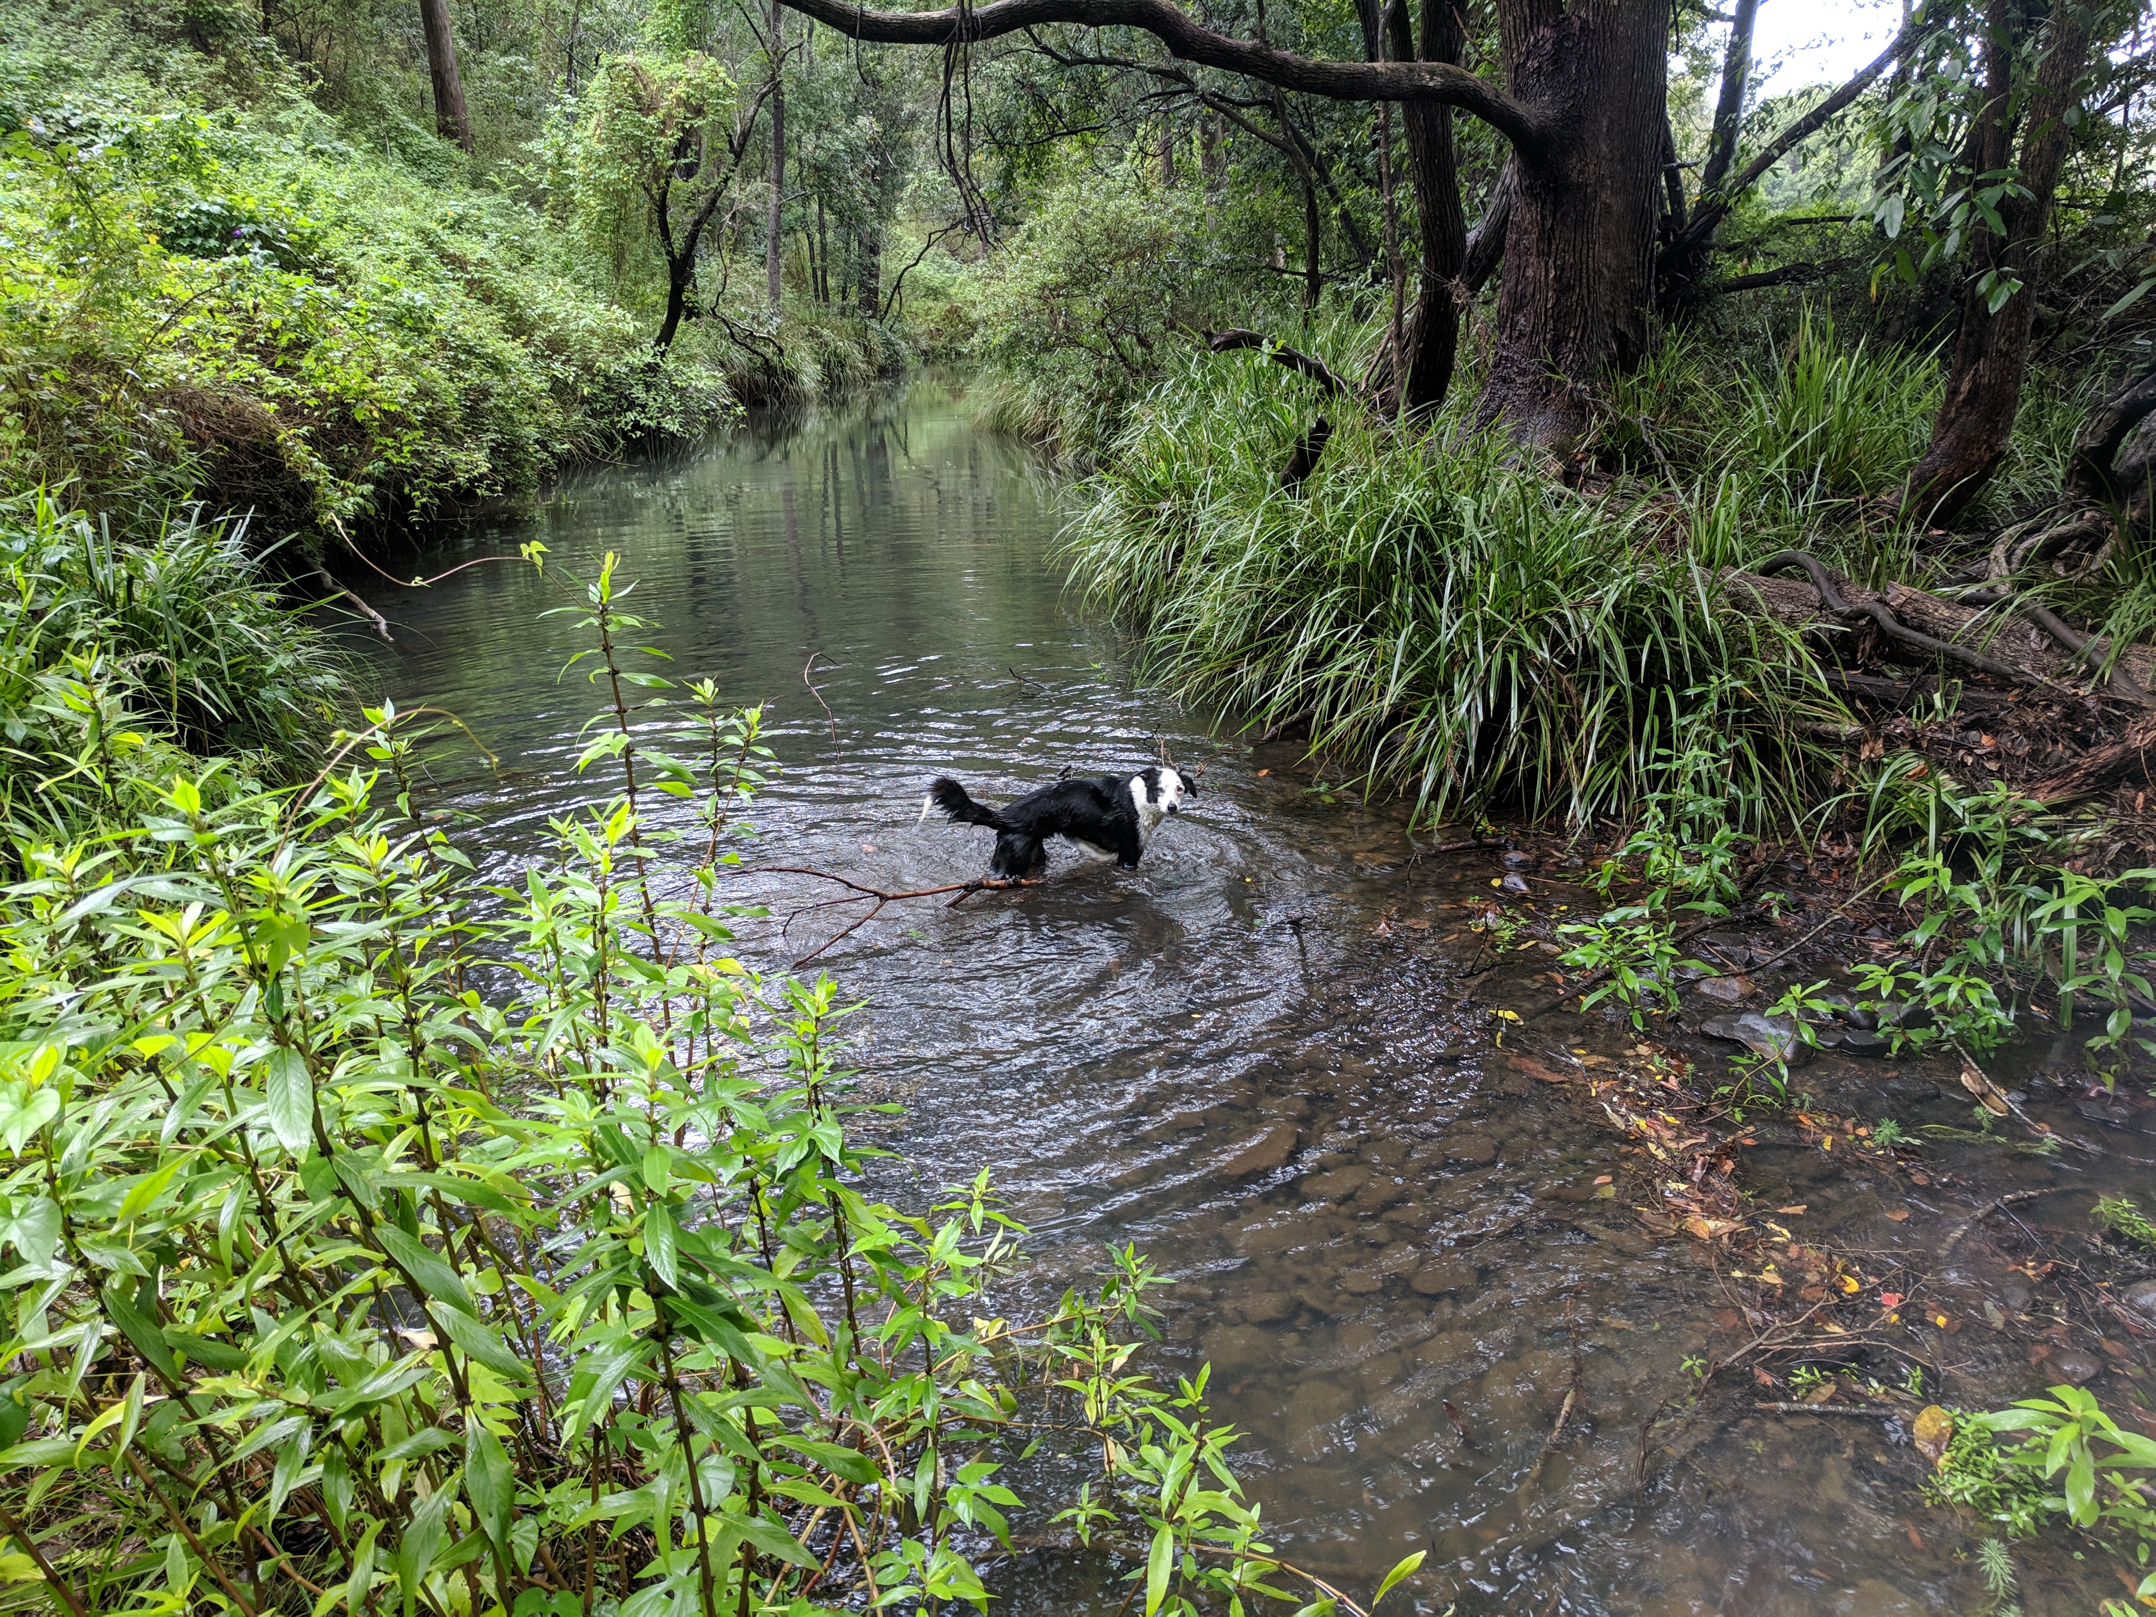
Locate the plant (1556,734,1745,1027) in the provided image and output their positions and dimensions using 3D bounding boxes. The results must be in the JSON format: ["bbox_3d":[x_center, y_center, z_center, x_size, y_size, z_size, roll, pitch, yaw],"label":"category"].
[{"bbox_3d":[1.540,0.216,4.405,0.440,0.700,0.400,0,18,0],"label":"plant"}]

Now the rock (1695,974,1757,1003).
[{"bbox_3d":[1.860,0.519,4.652,0.145,0.065,0.130,0,18,0],"label":"rock"}]

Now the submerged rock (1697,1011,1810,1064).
[{"bbox_3d":[1.825,0.609,4.345,0.260,0.080,0.190,10,21,28],"label":"submerged rock"}]

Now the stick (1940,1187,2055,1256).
[{"bbox_3d":[2.000,0.889,3.521,0.400,0.040,0.110,-11,21,-30],"label":"stick"}]

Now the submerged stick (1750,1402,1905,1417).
[{"bbox_3d":[1.360,1.085,2.938,0.260,0.025,0.028,2,18,5],"label":"submerged stick"}]

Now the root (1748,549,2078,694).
[{"bbox_3d":[3.360,-0.776,6.585,1.120,0.360,0.300,15,23,38],"label":"root"}]

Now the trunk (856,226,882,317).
[{"bbox_3d":[-3.870,-9.936,29.892,0.420,1.750,0.420,0,18,0],"label":"trunk"}]

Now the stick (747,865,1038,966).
[{"bbox_3d":[-0.630,0.311,5.226,0.960,0.130,0.600,-2,18,-5],"label":"stick"}]

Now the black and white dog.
[{"bbox_3d":[-0.070,0.088,5.553,0.900,0.440,0.250,-6,19,-17],"label":"black and white dog"}]

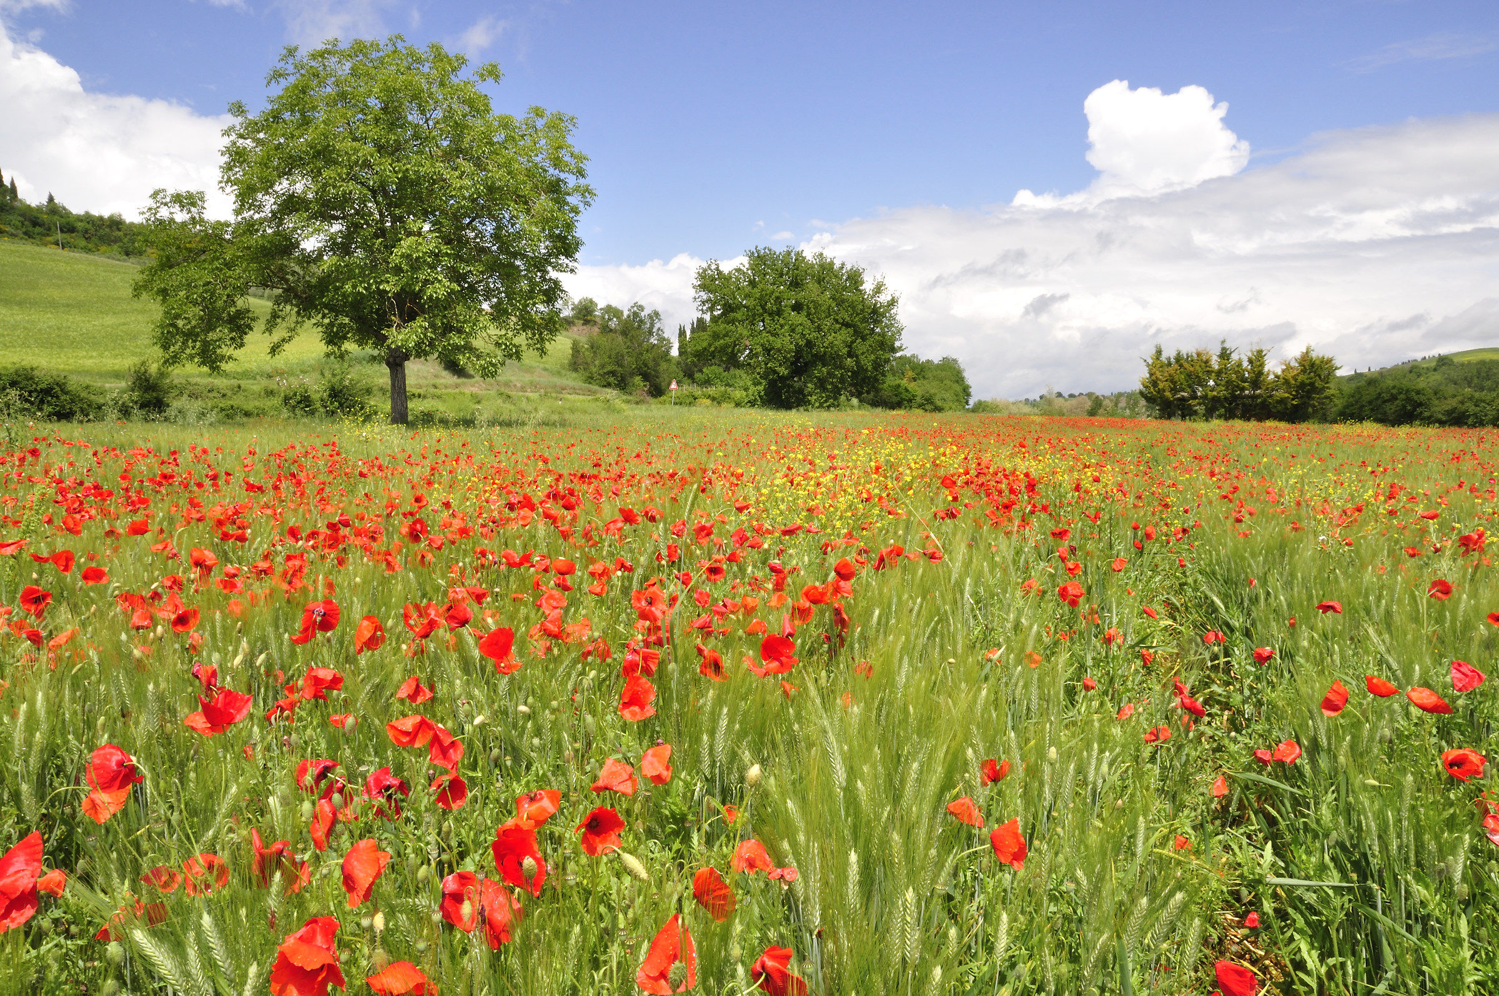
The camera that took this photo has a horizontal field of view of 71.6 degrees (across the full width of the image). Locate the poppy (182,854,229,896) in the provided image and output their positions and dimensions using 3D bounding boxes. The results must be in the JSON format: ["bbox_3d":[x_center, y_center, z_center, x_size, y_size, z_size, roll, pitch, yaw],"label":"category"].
[{"bbox_3d":[-0.680,0.471,1.300,0.059,0.051,0.050,0,5,0],"label":"poppy"}]

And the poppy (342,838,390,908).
[{"bbox_3d":[-0.432,0.422,1.170,0.054,0.075,0.060,0,5,6],"label":"poppy"}]

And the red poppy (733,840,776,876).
[{"bbox_3d":[0.006,0.467,1.350,0.055,0.050,0.052,0,5,0],"label":"red poppy"}]

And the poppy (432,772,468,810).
[{"bbox_3d":[-0.452,0.443,1.570,0.055,0.055,0.048,-1,5,-17],"label":"poppy"}]

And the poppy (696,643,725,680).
[{"bbox_3d":[-0.080,0.338,2.150,0.060,0.075,0.055,-2,5,-24],"label":"poppy"}]

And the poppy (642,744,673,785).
[{"bbox_3d":[-0.150,0.436,1.700,0.048,0.063,0.050,-1,5,-11],"label":"poppy"}]

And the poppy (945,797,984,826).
[{"bbox_3d":[0.312,0.452,1.500,0.054,0.043,0.050,2,5,24],"label":"poppy"}]

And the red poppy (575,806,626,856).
[{"bbox_3d":[-0.209,0.467,1.460,0.069,0.069,0.058,1,5,12],"label":"red poppy"}]

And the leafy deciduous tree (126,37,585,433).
[{"bbox_3d":[-9.650,-6.604,26.000,11.136,9.899,10.000,0,5,0],"label":"leafy deciduous tree"}]

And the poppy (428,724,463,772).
[{"bbox_3d":[-0.476,0.392,1.630,0.050,0.071,0.058,-4,6,-37],"label":"poppy"}]

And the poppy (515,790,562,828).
[{"bbox_3d":[-0.306,0.449,1.500,0.067,0.056,0.055,1,5,11],"label":"poppy"}]

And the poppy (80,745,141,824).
[{"bbox_3d":[-0.786,0.352,1.280,0.065,0.097,0.073,5,7,45],"label":"poppy"}]

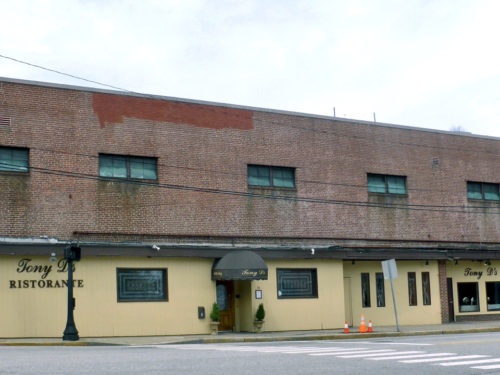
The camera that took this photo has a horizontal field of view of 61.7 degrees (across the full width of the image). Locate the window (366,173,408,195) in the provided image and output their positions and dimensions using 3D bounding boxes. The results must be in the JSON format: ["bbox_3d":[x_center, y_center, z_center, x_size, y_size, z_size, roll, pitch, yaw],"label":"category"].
[{"bbox_3d":[5.990,-0.131,18.250,1.990,0.830,0.150,3,-8,-19],"label":"window"}]

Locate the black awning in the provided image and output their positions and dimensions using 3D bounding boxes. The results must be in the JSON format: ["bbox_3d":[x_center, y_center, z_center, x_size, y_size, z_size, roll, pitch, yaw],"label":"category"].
[{"bbox_3d":[-0.381,2.925,15.650,2.080,1.080,0.900,3,-8,-19],"label":"black awning"}]

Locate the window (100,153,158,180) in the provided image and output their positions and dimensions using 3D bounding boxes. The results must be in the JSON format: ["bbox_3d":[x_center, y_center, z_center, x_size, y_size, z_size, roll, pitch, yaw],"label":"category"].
[{"bbox_3d":[-4.293,-0.709,14.850,1.990,0.830,0.150,3,-8,-19],"label":"window"}]

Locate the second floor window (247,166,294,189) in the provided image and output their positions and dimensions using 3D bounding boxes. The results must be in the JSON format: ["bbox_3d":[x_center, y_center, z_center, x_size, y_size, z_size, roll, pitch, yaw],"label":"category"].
[{"bbox_3d":[0.865,-0.419,16.550,1.990,0.830,0.150,3,-8,-19],"label":"second floor window"}]

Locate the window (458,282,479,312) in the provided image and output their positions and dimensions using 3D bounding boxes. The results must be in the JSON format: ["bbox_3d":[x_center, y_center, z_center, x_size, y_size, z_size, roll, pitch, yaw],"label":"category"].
[{"bbox_3d":[10.142,5.094,19.400,1.240,1.370,0.130,3,-8,-19],"label":"window"}]

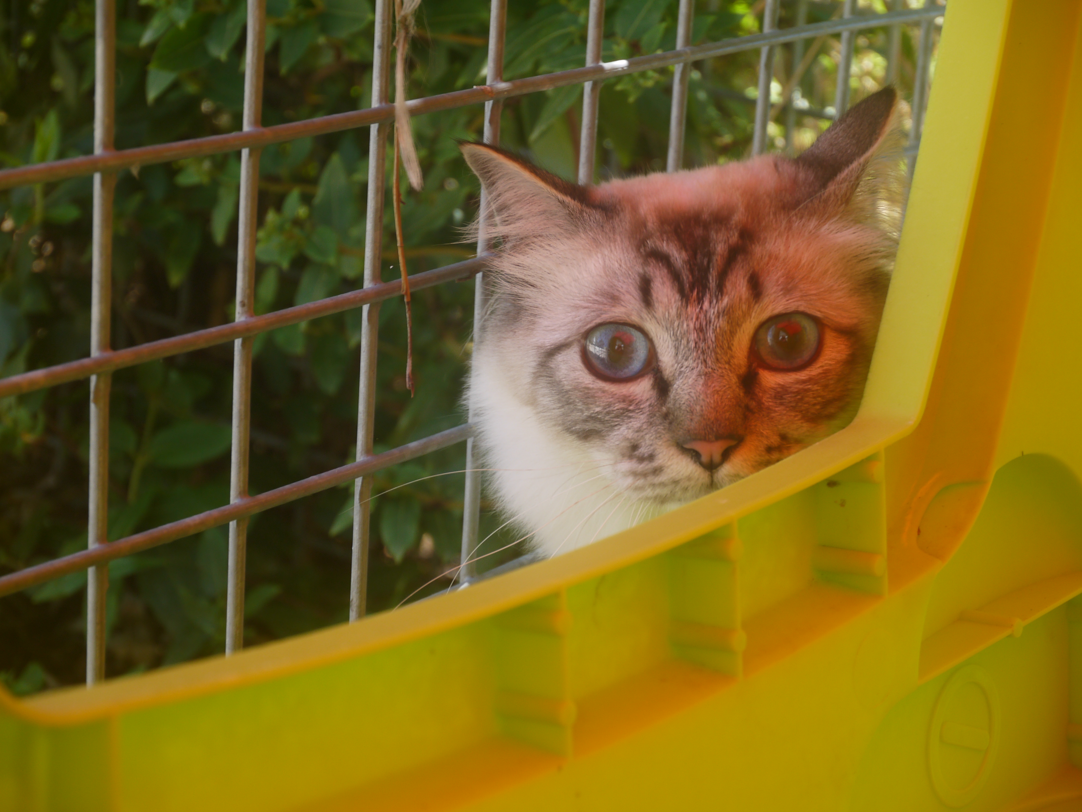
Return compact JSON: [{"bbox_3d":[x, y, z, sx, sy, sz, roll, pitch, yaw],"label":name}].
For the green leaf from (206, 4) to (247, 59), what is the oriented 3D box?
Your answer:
[{"bbox_3d":[-0.122,-0.149,1.040,0.015,0.029,0.005,10,-25,-1],"label":"green leaf"}]

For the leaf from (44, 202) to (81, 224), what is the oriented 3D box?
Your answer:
[{"bbox_3d":[-0.210,-0.084,1.150,0.019,0.004,0.011,-3,50,20],"label":"leaf"}]

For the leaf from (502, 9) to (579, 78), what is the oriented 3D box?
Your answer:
[{"bbox_3d":[-0.003,-0.137,1.010,0.042,0.007,0.020,-33,61,-21],"label":"leaf"}]

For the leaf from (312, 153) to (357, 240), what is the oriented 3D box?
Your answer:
[{"bbox_3d":[-0.081,-0.083,1.050,0.017,0.036,0.006,-3,-11,-1],"label":"leaf"}]

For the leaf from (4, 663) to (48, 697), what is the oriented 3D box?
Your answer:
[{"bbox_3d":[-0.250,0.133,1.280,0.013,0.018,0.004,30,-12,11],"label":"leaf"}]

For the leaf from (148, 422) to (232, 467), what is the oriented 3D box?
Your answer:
[{"bbox_3d":[-0.160,0.017,1.220,0.049,0.009,0.025,-10,55,16],"label":"leaf"}]

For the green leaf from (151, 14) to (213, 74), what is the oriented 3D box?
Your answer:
[{"bbox_3d":[-0.141,-0.143,1.030,0.020,0.007,0.037,27,59,29],"label":"green leaf"}]

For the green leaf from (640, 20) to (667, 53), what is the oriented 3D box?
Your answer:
[{"bbox_3d":[0.043,-0.140,1.000,0.006,0.015,0.002,32,-11,8],"label":"green leaf"}]

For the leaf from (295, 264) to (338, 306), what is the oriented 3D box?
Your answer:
[{"bbox_3d":[-0.090,-0.044,1.040,0.018,0.030,0.006,12,-26,5],"label":"leaf"}]

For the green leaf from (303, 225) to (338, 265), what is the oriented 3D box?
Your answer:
[{"bbox_3d":[-0.086,-0.062,1.030,0.014,0.005,0.021,-32,62,-22],"label":"green leaf"}]

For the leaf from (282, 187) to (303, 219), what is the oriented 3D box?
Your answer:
[{"bbox_3d":[-0.098,-0.080,1.040,0.007,0.015,0.003,16,-11,1],"label":"leaf"}]

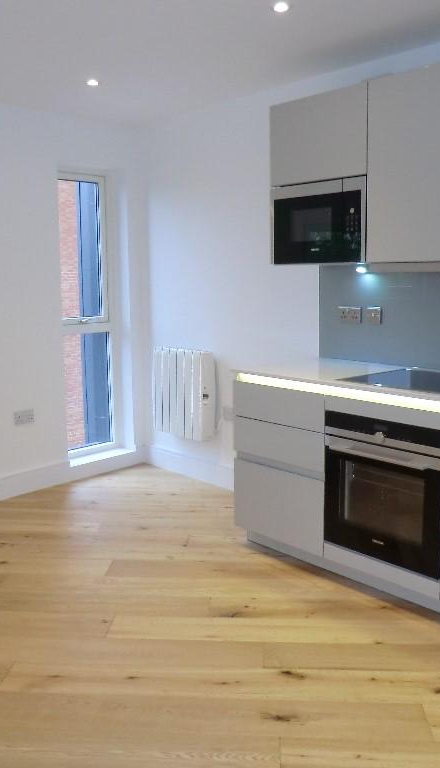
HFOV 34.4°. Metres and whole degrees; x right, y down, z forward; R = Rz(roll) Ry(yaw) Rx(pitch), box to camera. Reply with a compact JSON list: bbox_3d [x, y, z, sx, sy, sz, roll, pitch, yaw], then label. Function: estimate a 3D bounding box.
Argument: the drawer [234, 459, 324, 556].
[{"bbox_3d":[0.475,0.555,3.637,0.530,0.370,0.597,-9,12,-41],"label":"drawer"}]

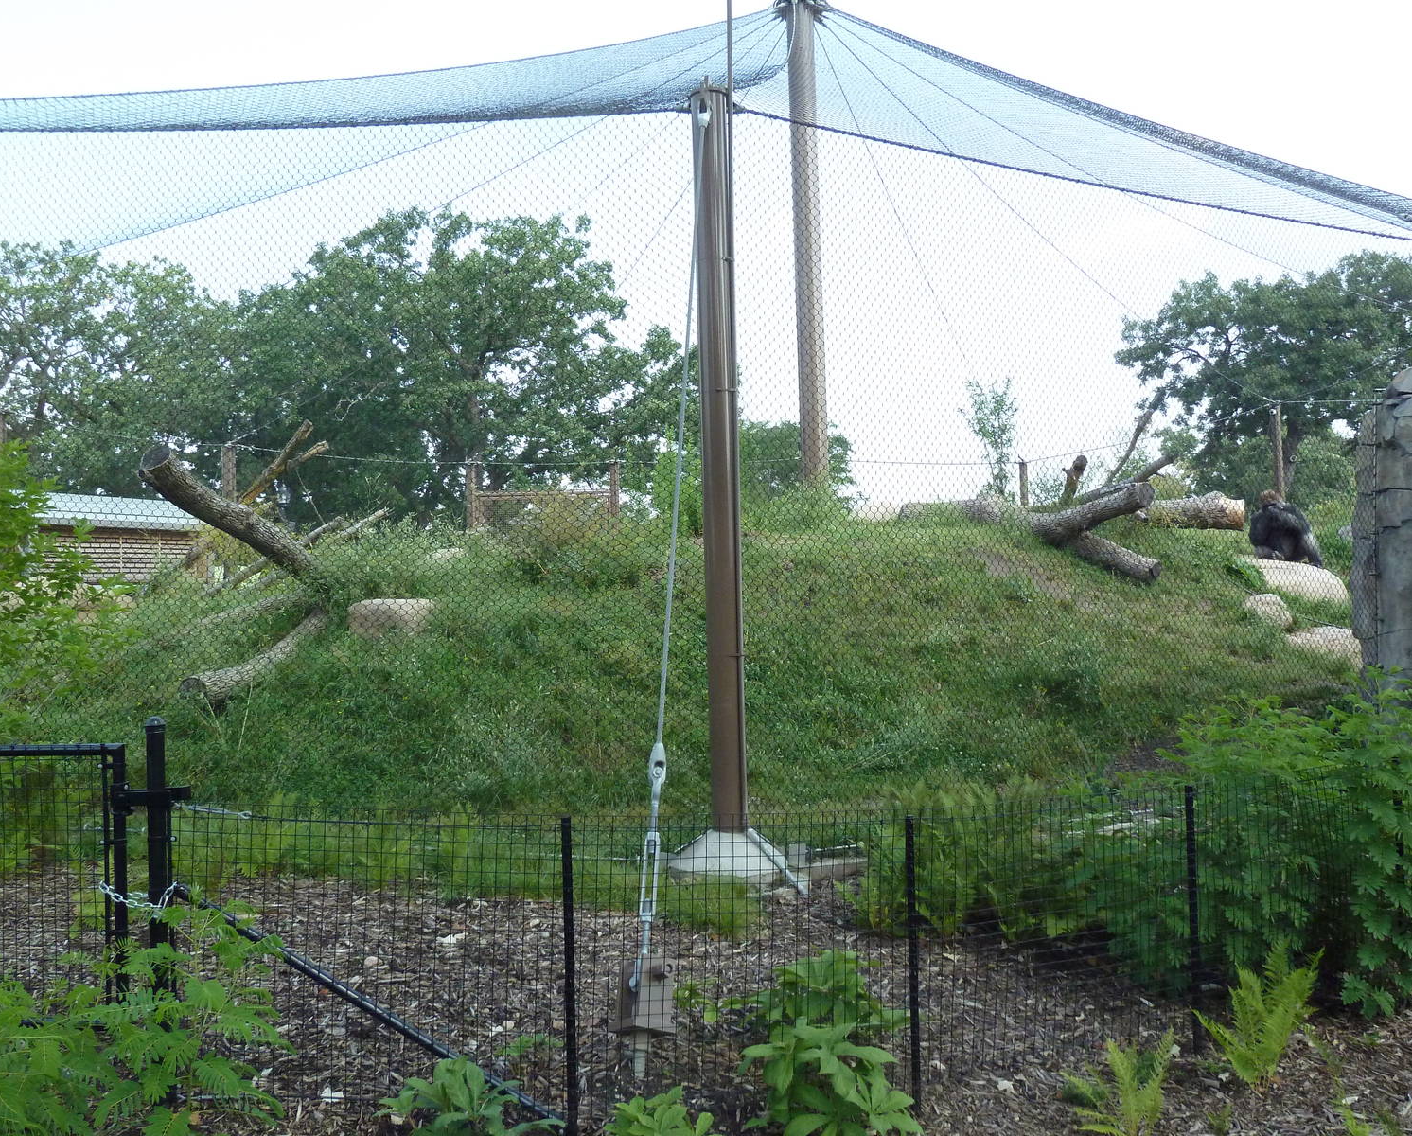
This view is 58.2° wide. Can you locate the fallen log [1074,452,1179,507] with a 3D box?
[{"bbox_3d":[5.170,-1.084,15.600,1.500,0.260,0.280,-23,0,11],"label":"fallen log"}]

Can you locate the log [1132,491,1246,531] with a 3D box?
[{"bbox_3d":[5.880,-0.672,15.500,1.450,0.440,0.430,-2,0,18],"label":"log"}]

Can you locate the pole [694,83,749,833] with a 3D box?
[{"bbox_3d":[0.087,-0.620,8.300,0.250,4.830,0.250,-1,6,0],"label":"pole"}]

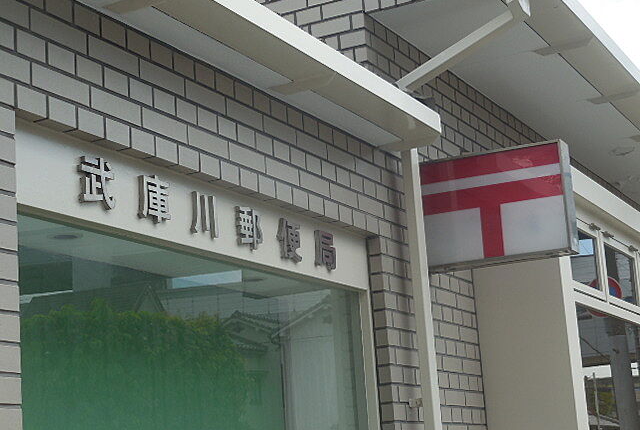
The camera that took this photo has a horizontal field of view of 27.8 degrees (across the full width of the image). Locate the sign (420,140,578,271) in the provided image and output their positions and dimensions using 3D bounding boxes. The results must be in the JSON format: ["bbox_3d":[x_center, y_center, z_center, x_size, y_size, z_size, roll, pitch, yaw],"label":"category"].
[{"bbox_3d":[0.691,-0.028,5.113,0.603,0.430,0.119,-9,-13,25],"label":"sign"}]

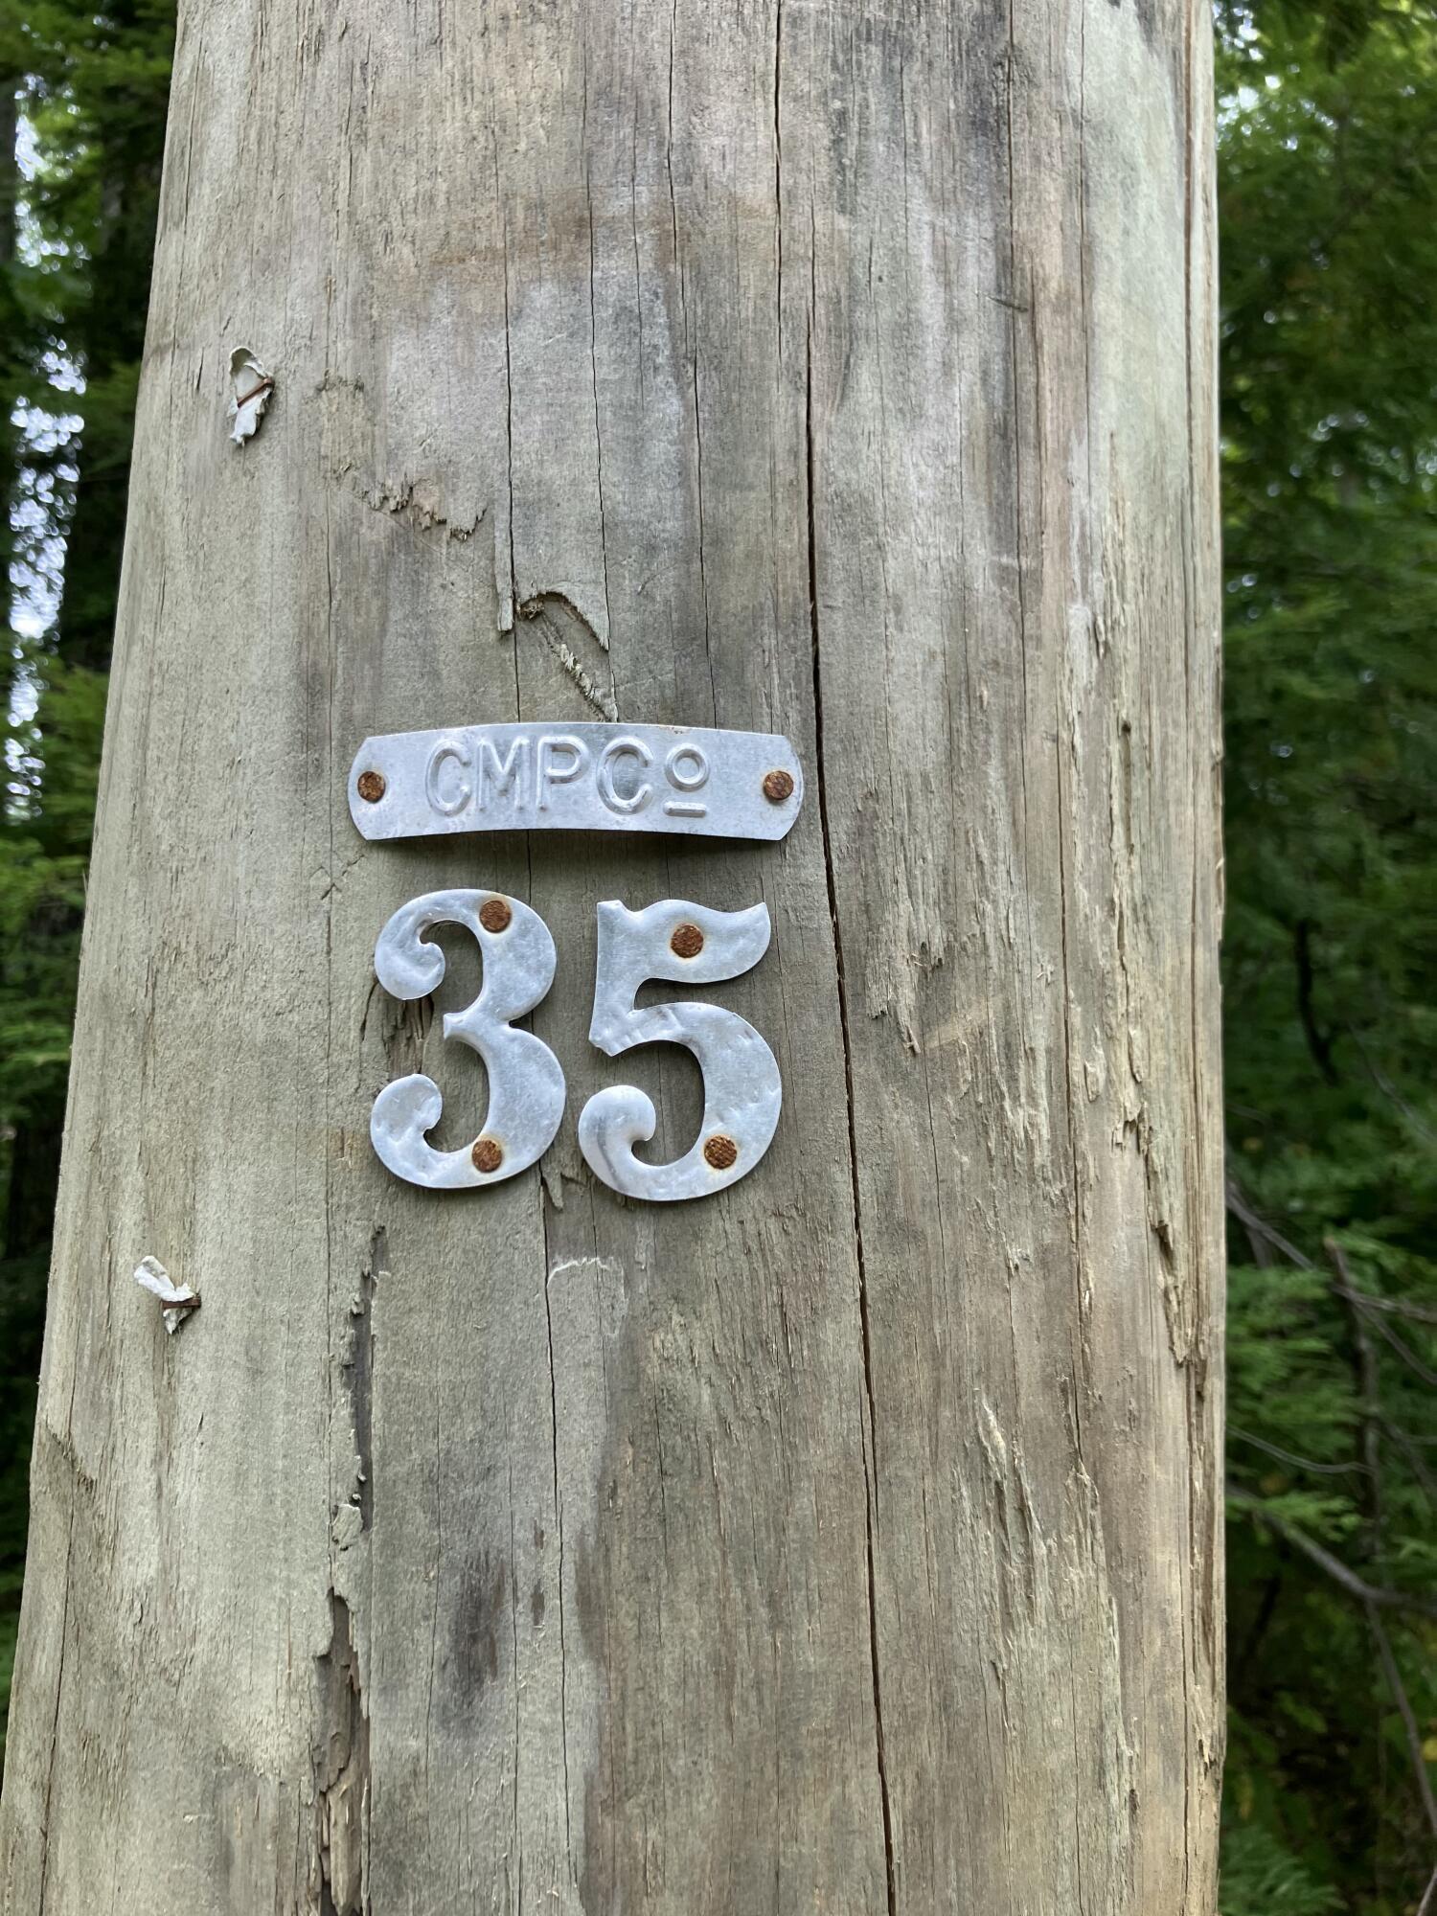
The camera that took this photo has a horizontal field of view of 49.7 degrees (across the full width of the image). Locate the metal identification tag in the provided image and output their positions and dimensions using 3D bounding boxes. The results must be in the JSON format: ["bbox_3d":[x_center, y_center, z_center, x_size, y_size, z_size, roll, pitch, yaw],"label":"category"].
[{"bbox_3d":[-0.026,-0.030,0.265,0.080,0.018,0.011,0,-8,4],"label":"metal identification tag"}]

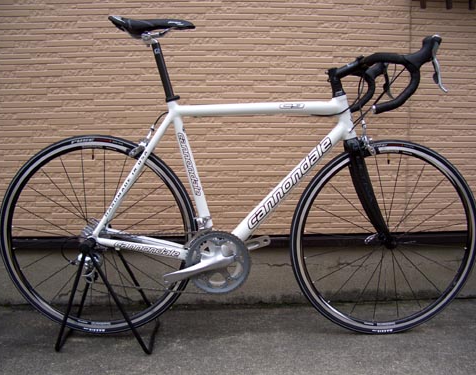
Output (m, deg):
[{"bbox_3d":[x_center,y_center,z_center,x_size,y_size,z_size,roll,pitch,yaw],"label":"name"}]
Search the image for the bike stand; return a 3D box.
[{"bbox_3d":[-0.441,0.344,1.715,0.325,0.360,0.235,0,9,-1],"label":"bike stand"}]

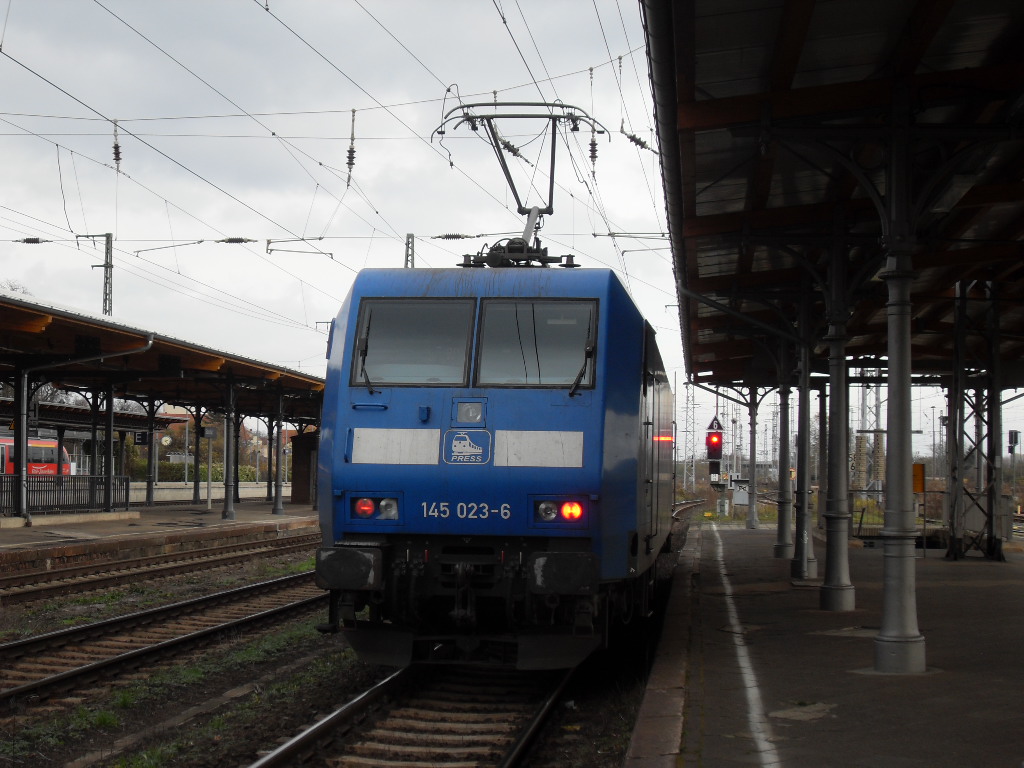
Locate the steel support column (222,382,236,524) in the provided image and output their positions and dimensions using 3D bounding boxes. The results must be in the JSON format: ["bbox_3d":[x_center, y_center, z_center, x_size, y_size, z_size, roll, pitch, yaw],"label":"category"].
[{"bbox_3d":[-8.774,1.938,54.417,0.400,4.500,0.400,0,-3,6],"label":"steel support column"}]

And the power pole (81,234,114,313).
[{"bbox_3d":[-20.974,-0.748,87.644,1.700,13.700,0.600,0,-3,6],"label":"power pole"}]

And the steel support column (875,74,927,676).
[{"bbox_3d":[3.063,-0.064,13.769,0.400,4.600,0.400,0,-3,6],"label":"steel support column"}]

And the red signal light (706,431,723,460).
[{"bbox_3d":[8.491,2.585,73.000,0.640,1.200,0.400,0,-3,6],"label":"red signal light"}]

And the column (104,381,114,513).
[{"bbox_3d":[-11.139,1.745,48.393,0.240,3.600,0.240,0,-3,6],"label":"column"}]

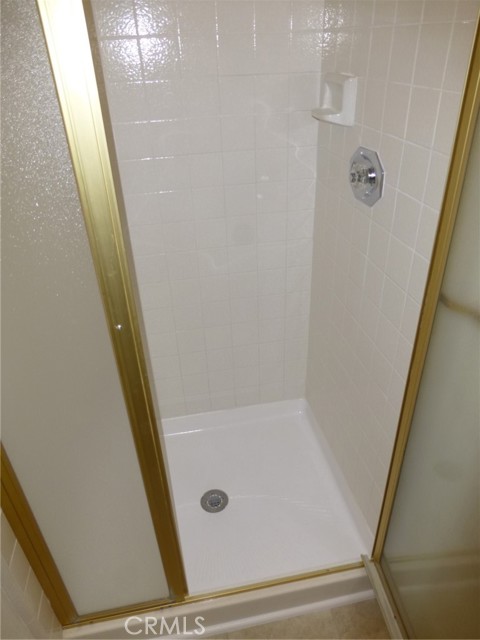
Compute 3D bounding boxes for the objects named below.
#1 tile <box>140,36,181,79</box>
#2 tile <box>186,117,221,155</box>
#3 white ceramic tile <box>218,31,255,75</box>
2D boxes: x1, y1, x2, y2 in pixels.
[{"bbox_3d":[-0.225,-0.746,1.263,0.108,0.108,0.009,-7,33,-8],"label":"tile"},{"bbox_3d":[-0.111,-0.573,1.379,0.107,0.107,0.009,-8,31,-9],"label":"tile"},{"bbox_3d":[-0.010,-0.770,1.287,0.107,0.107,0.009,-8,31,-9],"label":"white ceramic tile"}]

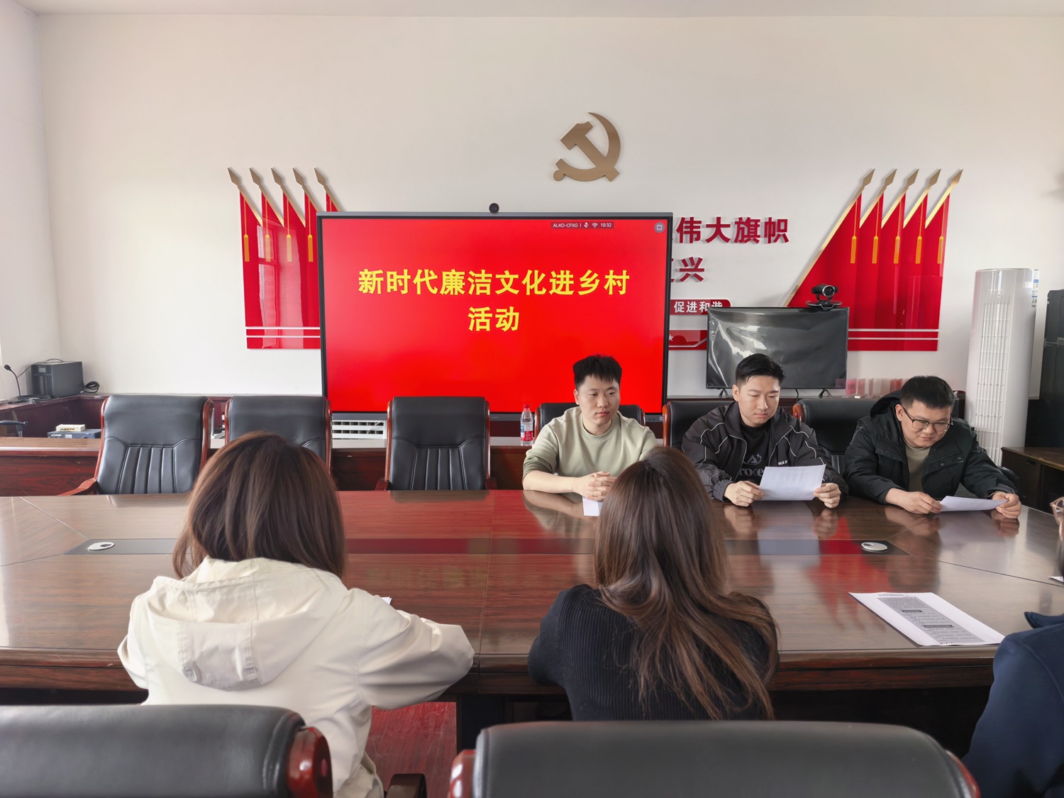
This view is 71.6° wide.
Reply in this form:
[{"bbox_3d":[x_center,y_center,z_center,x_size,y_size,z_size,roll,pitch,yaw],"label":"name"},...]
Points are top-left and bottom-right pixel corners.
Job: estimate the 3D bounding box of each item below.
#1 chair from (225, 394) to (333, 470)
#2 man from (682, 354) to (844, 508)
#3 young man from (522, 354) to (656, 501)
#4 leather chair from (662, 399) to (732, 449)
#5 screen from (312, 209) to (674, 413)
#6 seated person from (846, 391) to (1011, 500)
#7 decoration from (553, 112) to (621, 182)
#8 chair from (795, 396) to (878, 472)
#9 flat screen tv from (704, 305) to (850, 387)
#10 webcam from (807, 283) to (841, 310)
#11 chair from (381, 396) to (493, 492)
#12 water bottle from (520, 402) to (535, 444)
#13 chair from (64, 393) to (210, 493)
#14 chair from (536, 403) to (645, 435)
[{"bbox_3d":[-1.167,0.547,3.228,0.600,1.070,0.630,0,7,-3],"label":"chair"},{"bbox_3d":[0.858,0.478,2.876,0.580,1.307,0.660,0,7,-4],"label":"man"},{"bbox_3d":[0.241,0.462,3.001,0.560,1.300,0.740,0,6,0],"label":"young man"},{"bbox_3d":[0.866,0.551,3.374,0.630,1.040,0.680,0,6,0],"label":"leather chair"},{"bbox_3d":[-0.202,-0.447,4.161,1.940,1.156,0.090,0,6,0],"label":"screen"},{"bbox_3d":[1.486,0.499,2.996,0.620,1.230,0.800,0,6,0],"label":"seated person"},{"bbox_3d":[0.373,-1.693,4.962,0.459,0.456,0.030,0,6,0],"label":"decoration"},{"bbox_3d":[1.444,0.562,3.168,0.600,1.076,0.630,0,7,0],"label":"chair"},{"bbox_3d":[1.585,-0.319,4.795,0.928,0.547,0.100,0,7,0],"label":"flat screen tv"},{"bbox_3d":[1.968,-0.695,4.985,0.242,0.164,0.160,0,6,0],"label":"webcam"},{"bbox_3d":[-0.429,0.553,3.229,0.600,1.063,0.630,0,7,-2],"label":"chair"},{"bbox_3d":[-0.028,0.132,3.843,0.066,0.213,0.066,0,7,0],"label":"water bottle"},{"bbox_3d":[-1.904,0.530,3.530,0.630,1.040,0.680,0,6,0],"label":"chair"},{"bbox_3d":[0.252,0.582,3.010,0.600,1.064,0.630,0,7,0],"label":"chair"}]

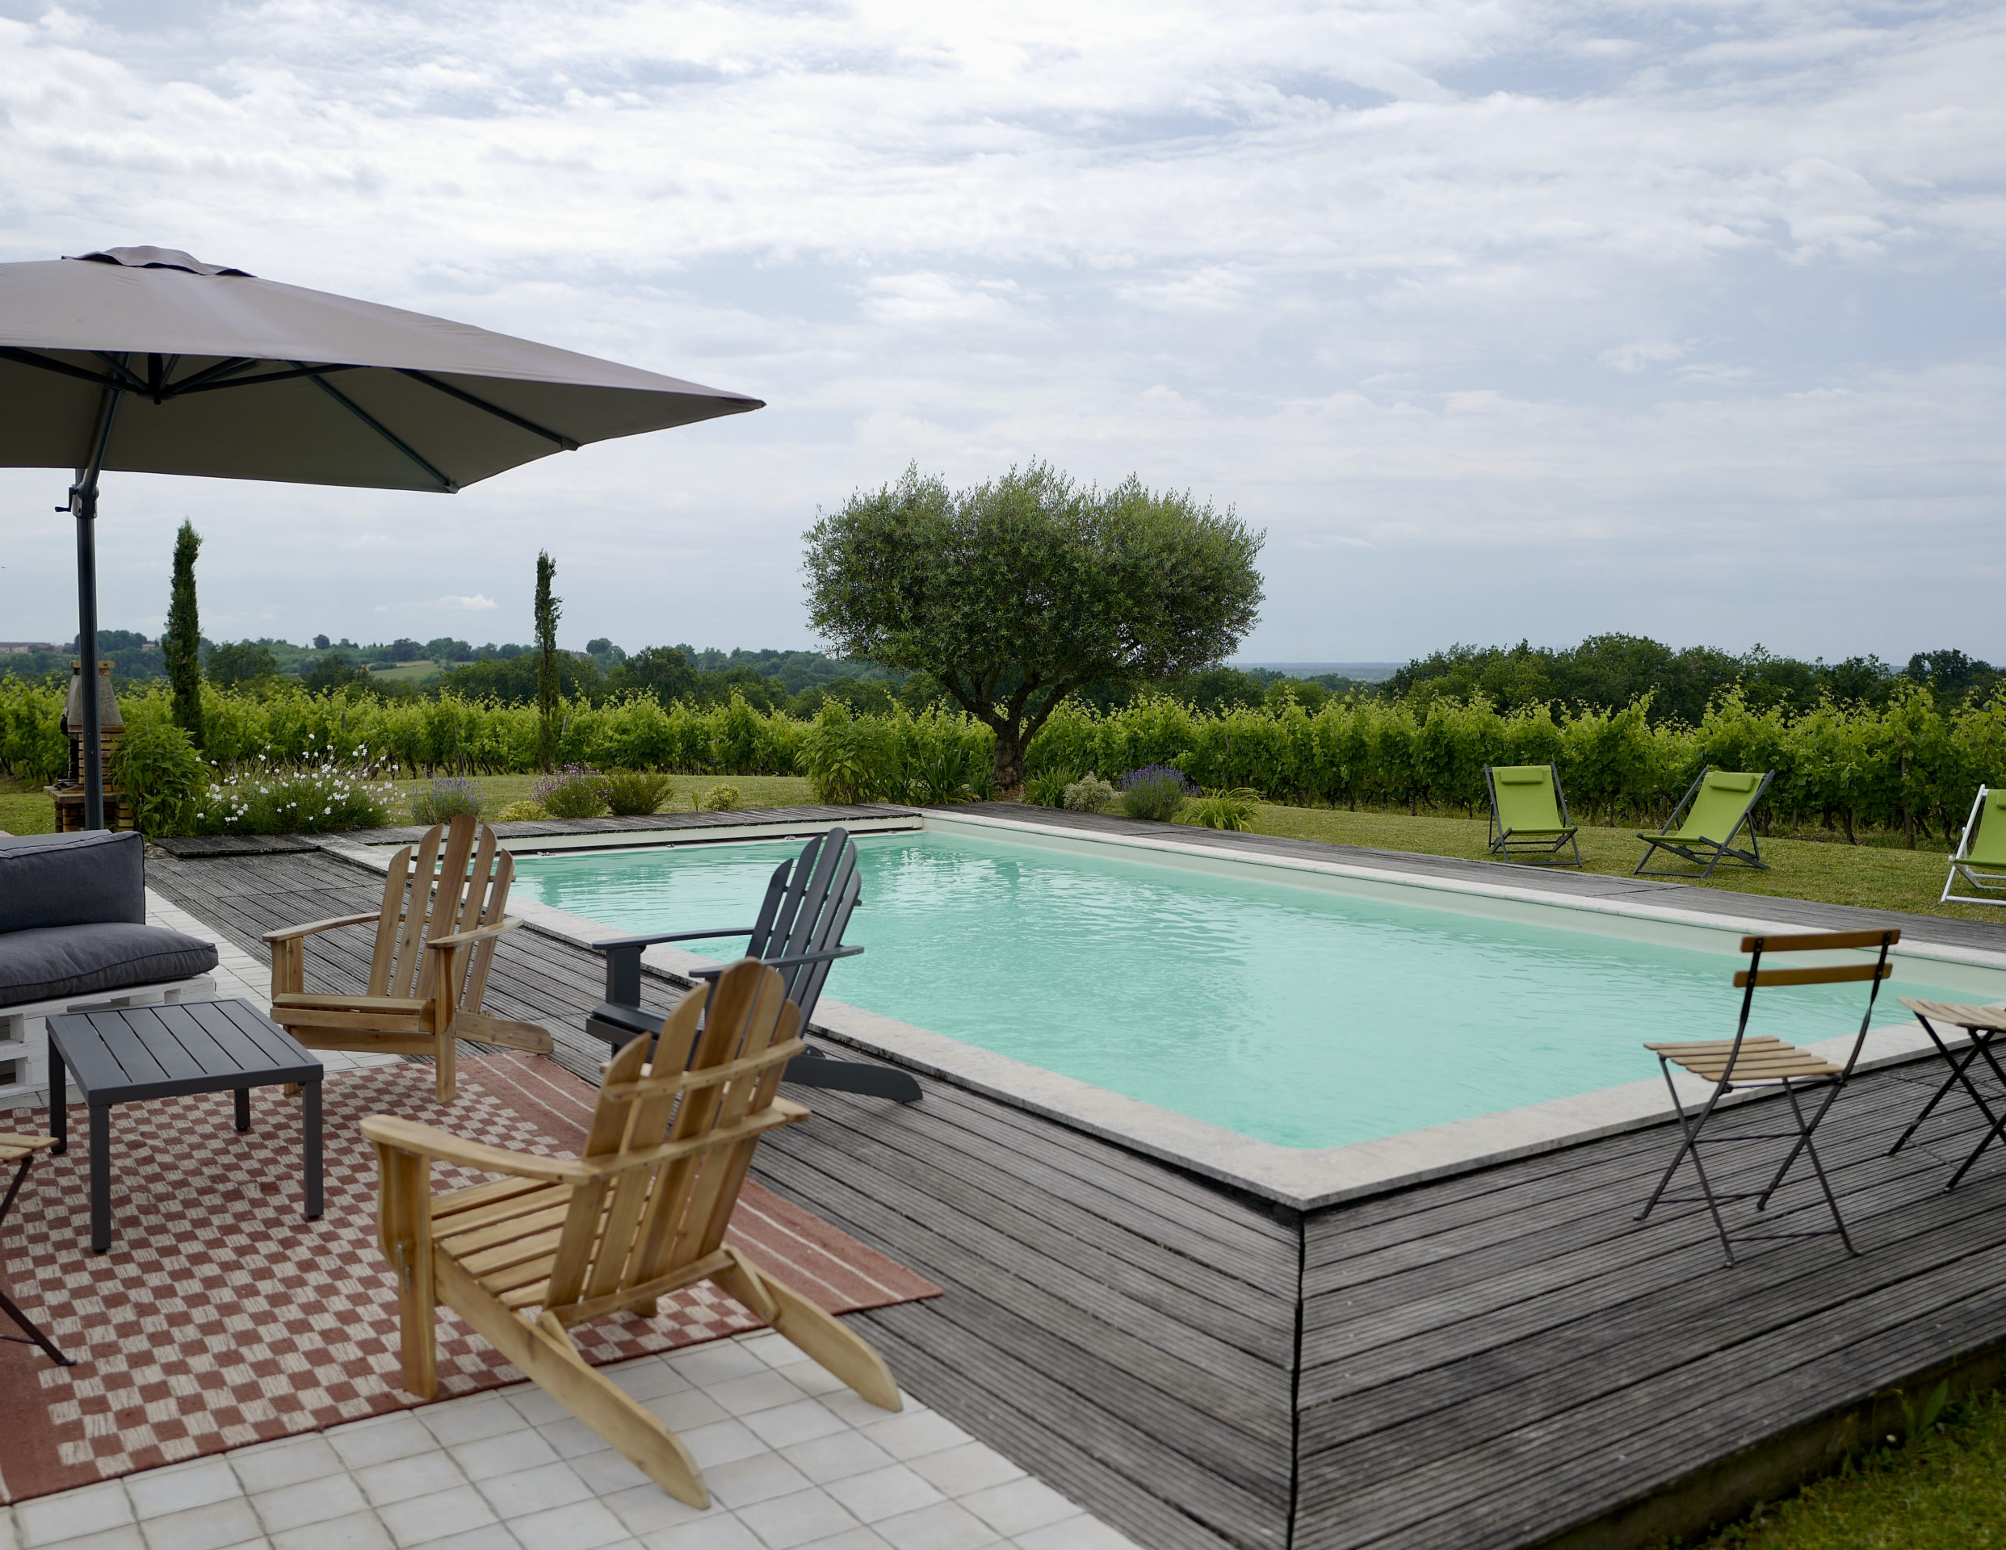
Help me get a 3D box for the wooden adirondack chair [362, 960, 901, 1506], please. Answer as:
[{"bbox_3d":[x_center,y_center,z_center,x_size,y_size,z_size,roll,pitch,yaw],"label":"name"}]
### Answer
[{"bbox_3d":[-0.726,0.801,3.653,0.930,0.920,0.710,3,5,38],"label":"wooden adirondack chair"}]

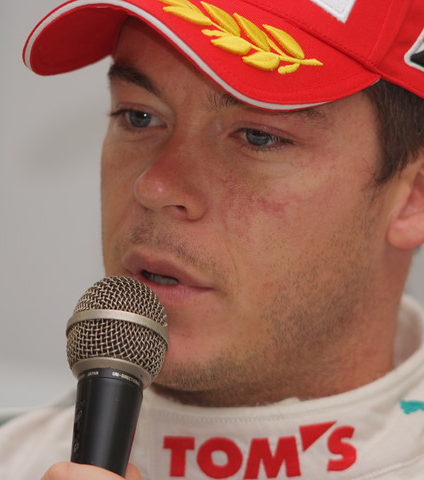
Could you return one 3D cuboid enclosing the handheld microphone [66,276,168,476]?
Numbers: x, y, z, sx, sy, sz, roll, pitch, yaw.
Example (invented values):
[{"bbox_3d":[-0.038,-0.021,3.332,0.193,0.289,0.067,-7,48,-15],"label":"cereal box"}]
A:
[{"bbox_3d":[-0.054,0.096,2.659,0.051,0.166,0.051,8,-23,0],"label":"handheld microphone"}]

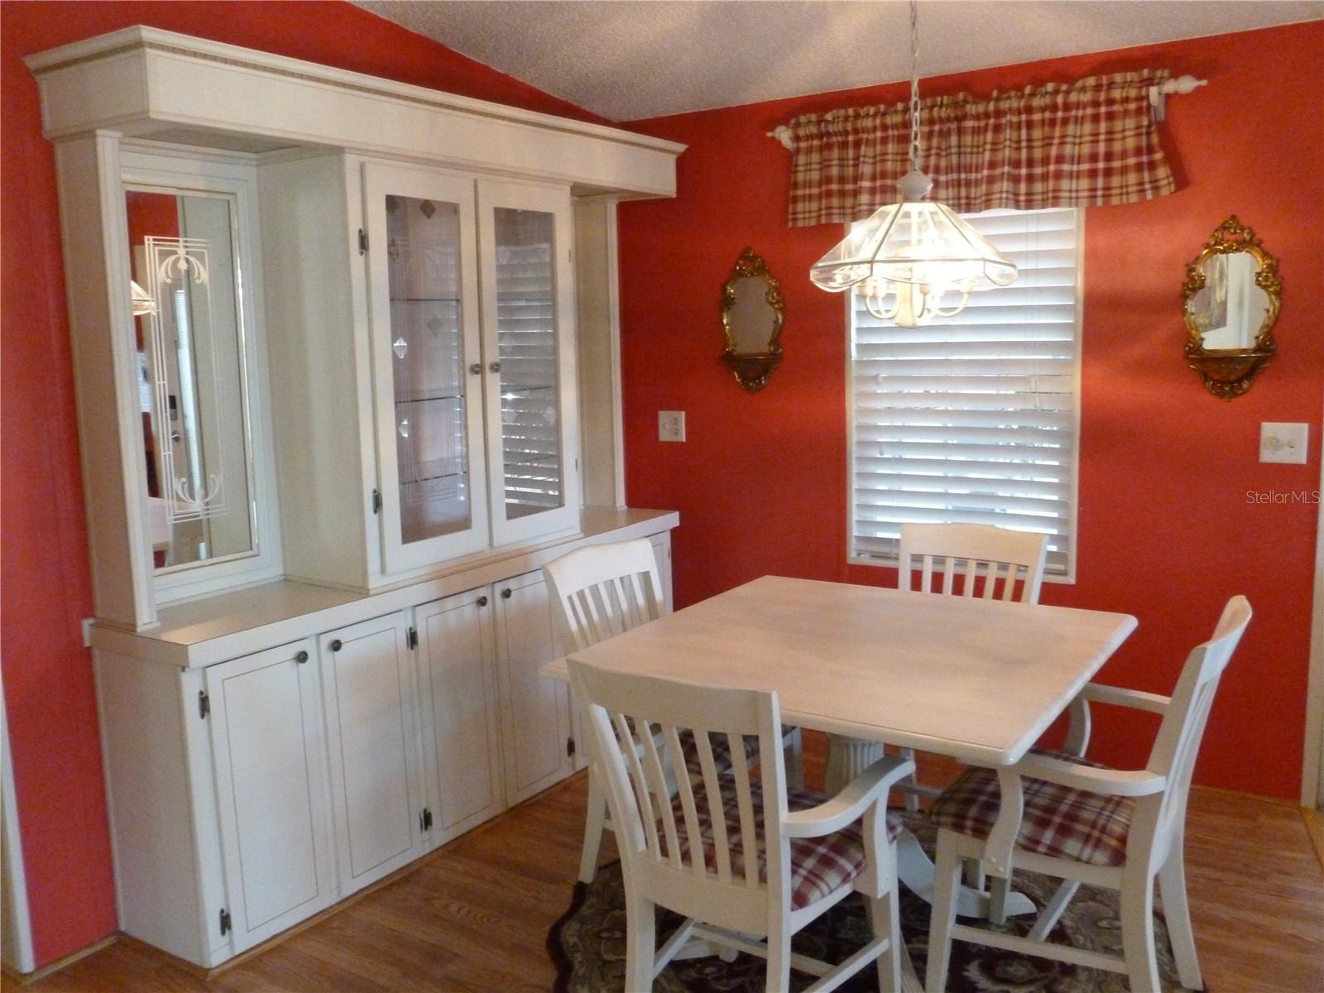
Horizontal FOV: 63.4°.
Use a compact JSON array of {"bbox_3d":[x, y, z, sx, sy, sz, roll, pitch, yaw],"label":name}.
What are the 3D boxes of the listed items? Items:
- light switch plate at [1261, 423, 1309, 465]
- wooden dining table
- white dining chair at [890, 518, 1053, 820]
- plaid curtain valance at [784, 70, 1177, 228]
[{"bbox_3d":[1.837,-0.156,3.164,0.122,0.122,0.011,4,10,34],"label":"light switch plate"},{"bbox_3d":[0.479,0.708,2.623,1.065,0.745,1.067,4,10,35],"label":"wooden dining table"},{"bbox_3d":[0.765,0.564,2.977,0.559,0.908,0.541,4,10,34],"label":"white dining chair"},{"bbox_3d":[0.999,-1.112,3.522,1.256,0.371,0.110,4,10,34],"label":"plaid curtain valance"}]

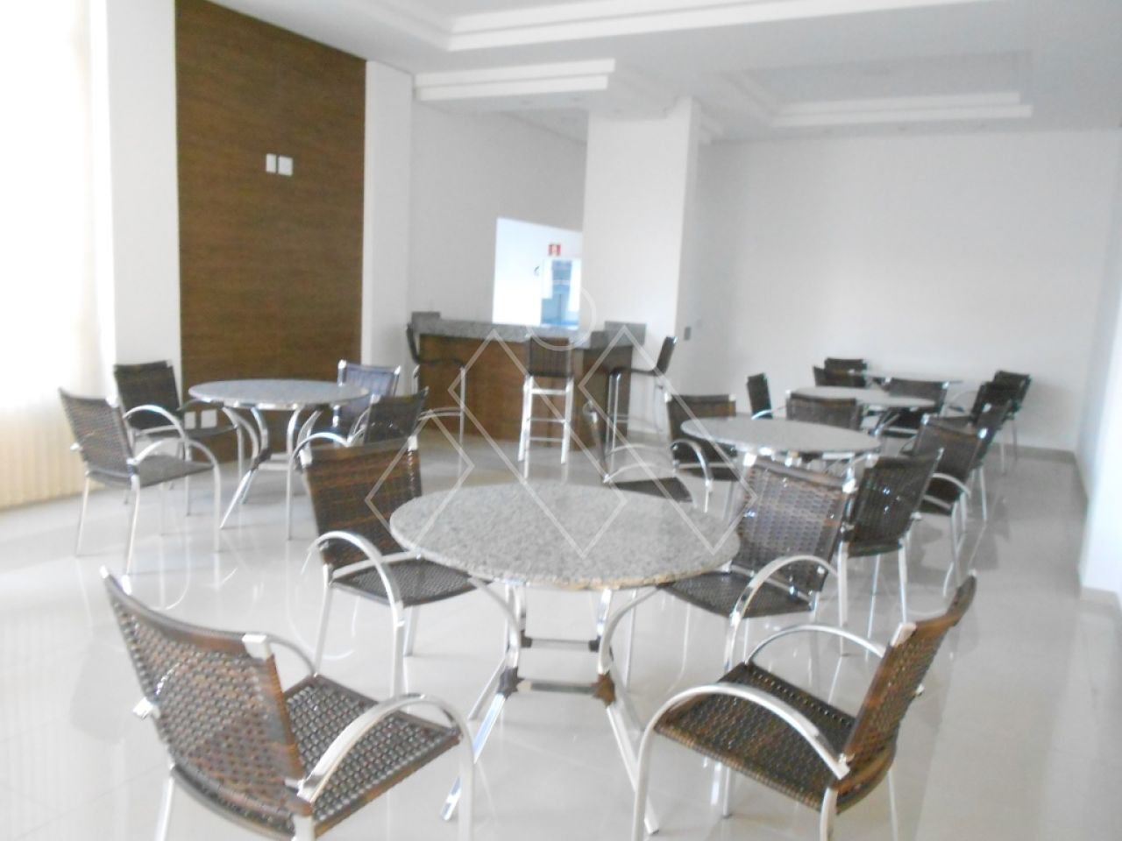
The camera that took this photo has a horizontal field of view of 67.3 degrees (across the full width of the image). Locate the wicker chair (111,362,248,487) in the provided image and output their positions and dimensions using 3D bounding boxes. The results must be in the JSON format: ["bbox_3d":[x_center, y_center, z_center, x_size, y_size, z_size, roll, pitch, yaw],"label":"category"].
[{"bbox_3d":[-2.364,0.080,5.216,0.581,0.852,0.512,6,9,17],"label":"wicker chair"}]

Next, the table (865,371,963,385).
[{"bbox_3d":[3.398,-0.058,8.364,0.985,0.766,0.985,3,9,0],"label":"table"}]

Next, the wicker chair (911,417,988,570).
[{"bbox_3d":[1.781,0.431,4.442,0.570,0.860,0.530,1,9,-13],"label":"wicker chair"}]

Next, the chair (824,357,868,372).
[{"bbox_3d":[3.090,-0.195,8.860,0.512,0.852,0.581,1,9,-12],"label":"chair"}]

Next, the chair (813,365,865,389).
[{"bbox_3d":[2.610,-0.041,7.701,0.570,0.860,0.530,-5,12,-43],"label":"chair"}]

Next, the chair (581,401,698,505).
[{"bbox_3d":[0.394,0.359,4.323,0.554,0.851,0.544,3,9,0],"label":"chair"}]

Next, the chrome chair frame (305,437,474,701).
[{"bbox_3d":[-0.545,0.535,2.889,0.554,0.851,0.544,11,12,41],"label":"chrome chair frame"}]

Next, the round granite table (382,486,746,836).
[{"bbox_3d":[-0.010,0.672,2.464,0.980,0.767,0.980,3,9,0],"label":"round granite table"}]

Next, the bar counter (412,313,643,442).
[{"bbox_3d":[-0.334,-0.413,8.193,1.833,1.098,1.078,7,10,26],"label":"bar counter"}]

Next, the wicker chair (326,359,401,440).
[{"bbox_3d":[-1.451,0.051,5.719,0.512,0.852,0.581,6,9,21],"label":"wicker chair"}]

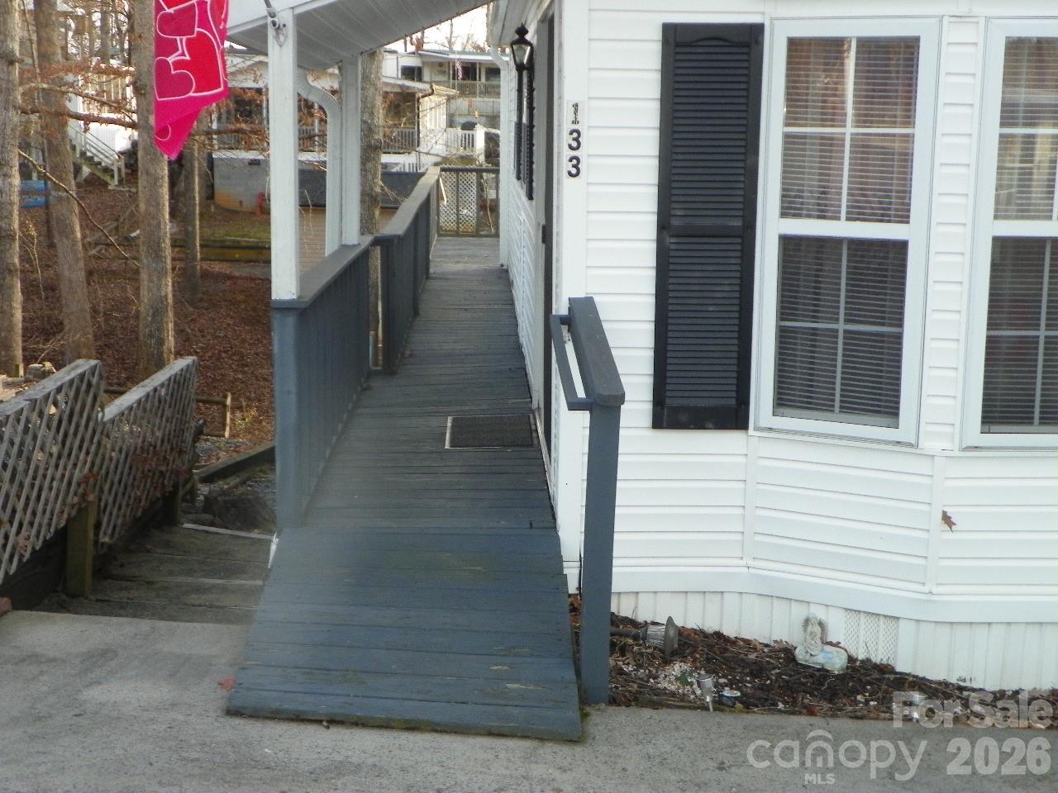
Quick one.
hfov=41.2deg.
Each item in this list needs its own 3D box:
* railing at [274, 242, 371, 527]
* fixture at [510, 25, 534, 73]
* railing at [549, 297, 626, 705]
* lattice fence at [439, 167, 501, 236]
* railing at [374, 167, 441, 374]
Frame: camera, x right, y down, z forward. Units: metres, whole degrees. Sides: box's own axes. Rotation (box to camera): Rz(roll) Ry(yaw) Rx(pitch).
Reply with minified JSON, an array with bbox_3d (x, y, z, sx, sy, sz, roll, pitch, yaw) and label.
[{"bbox_3d":[-0.982,-0.260,7.333,0.150,0.915,3.740,0,11,-2],"label":"railing"},{"bbox_3d":[-0.036,-1.929,7.831,0.150,0.275,0.140,0,11,-2],"label":"fixture"},{"bbox_3d":[0.185,0.310,4.873,0.174,1.200,1.150,0,11,-2],"label":"railing"},{"bbox_3d":[-0.895,-2.924,21.207,0.970,1.045,0.120,0,11,-2],"label":"lattice fence"},{"bbox_3d":[-1.168,-1.787,15.178,0.210,1.000,12.200,0,11,-2],"label":"railing"}]

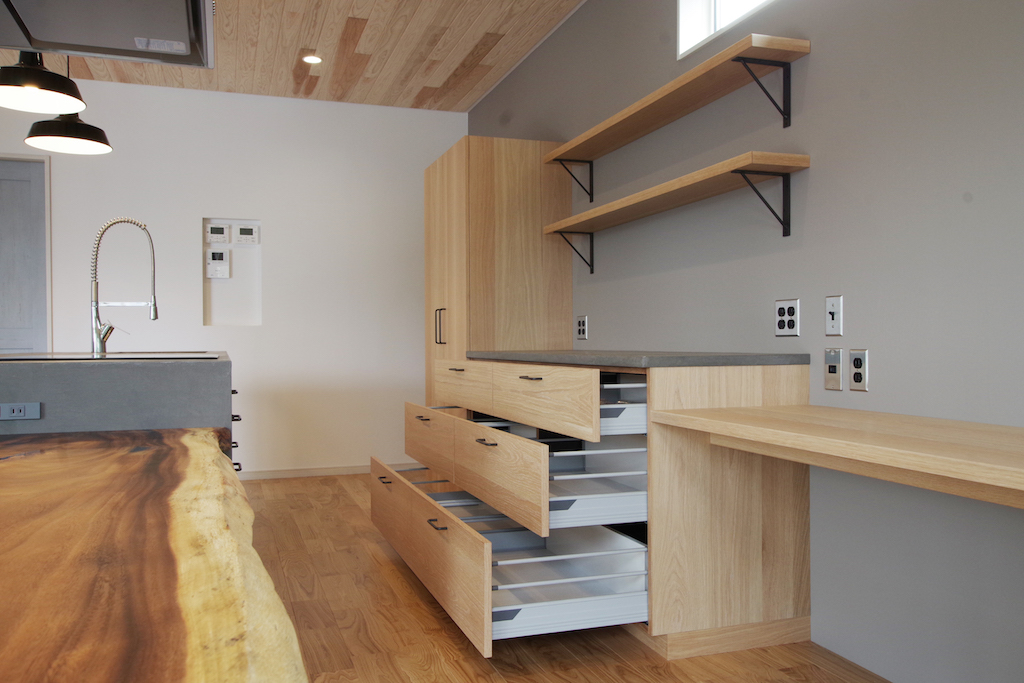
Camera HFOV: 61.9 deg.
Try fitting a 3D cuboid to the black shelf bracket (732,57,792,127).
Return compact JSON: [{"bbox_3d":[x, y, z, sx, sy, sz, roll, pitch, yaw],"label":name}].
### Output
[{"bbox_3d":[0.750,-0.746,2.563,0.185,0.190,0.037,0,0,-18],"label":"black shelf bracket"}]

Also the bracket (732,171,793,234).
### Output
[{"bbox_3d":[0.754,-0.418,2.593,0.194,0.189,0.032,0,0,-19],"label":"bracket"}]

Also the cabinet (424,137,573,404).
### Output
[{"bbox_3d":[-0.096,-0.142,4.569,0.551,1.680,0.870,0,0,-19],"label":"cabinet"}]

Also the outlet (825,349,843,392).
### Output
[{"bbox_3d":[0.902,0.079,2.398,0.010,0.116,0.071,0,0,-18],"label":"outlet"}]

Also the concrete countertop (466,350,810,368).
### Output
[{"bbox_3d":[0.331,0.058,3.265,0.542,0.033,1.803,0,0,-18],"label":"concrete countertop"}]

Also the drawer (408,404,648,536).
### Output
[{"bbox_3d":[0.007,0.401,3.197,0.479,0.242,1.821,0,0,-19],"label":"drawer"}]

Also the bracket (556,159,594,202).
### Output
[{"bbox_3d":[0.286,-0.740,3.950,0.185,0.189,0.036,0,0,-18],"label":"bracket"}]

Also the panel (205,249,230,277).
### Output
[{"bbox_3d":[-1.904,-0.503,5.529,0.145,0.187,0.027,0,0,-18],"label":"panel"}]

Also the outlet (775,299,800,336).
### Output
[{"bbox_3d":[0.843,-0.071,2.620,0.009,0.114,0.115,0,0,-19],"label":"outlet"}]

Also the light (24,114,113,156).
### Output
[{"bbox_3d":[-1.861,-0.904,3.583,0.330,0.165,0.330,0,0,-19],"label":"light"}]

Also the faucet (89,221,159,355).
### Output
[{"bbox_3d":[-1.829,-0.261,4.029,0.275,0.635,0.065,0,0,-18],"label":"faucet"}]

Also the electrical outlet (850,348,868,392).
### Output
[{"bbox_3d":[0.933,0.079,2.303,0.010,0.114,0.070,0,0,-18],"label":"electrical outlet"}]

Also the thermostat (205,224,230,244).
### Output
[{"bbox_3d":[-1.914,-0.699,5.552,0.144,0.115,0.024,0,0,-19],"label":"thermostat"}]

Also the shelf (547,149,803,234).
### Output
[{"bbox_3d":[0.519,-0.527,3.285,0.199,0.035,1.685,0,0,-19],"label":"shelf"}]

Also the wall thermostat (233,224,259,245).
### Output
[{"bbox_3d":[-1.743,-0.699,5.610,0.147,0.117,0.024,0,0,-19],"label":"wall thermostat"}]

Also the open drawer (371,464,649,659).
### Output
[{"bbox_3d":[-0.134,0.667,3.107,0.506,0.295,1.795,0,0,-18],"label":"open drawer"}]

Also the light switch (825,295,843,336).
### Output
[{"bbox_3d":[0.899,-0.070,2.394,0.016,0.115,0.070,0,0,-18],"label":"light switch"}]

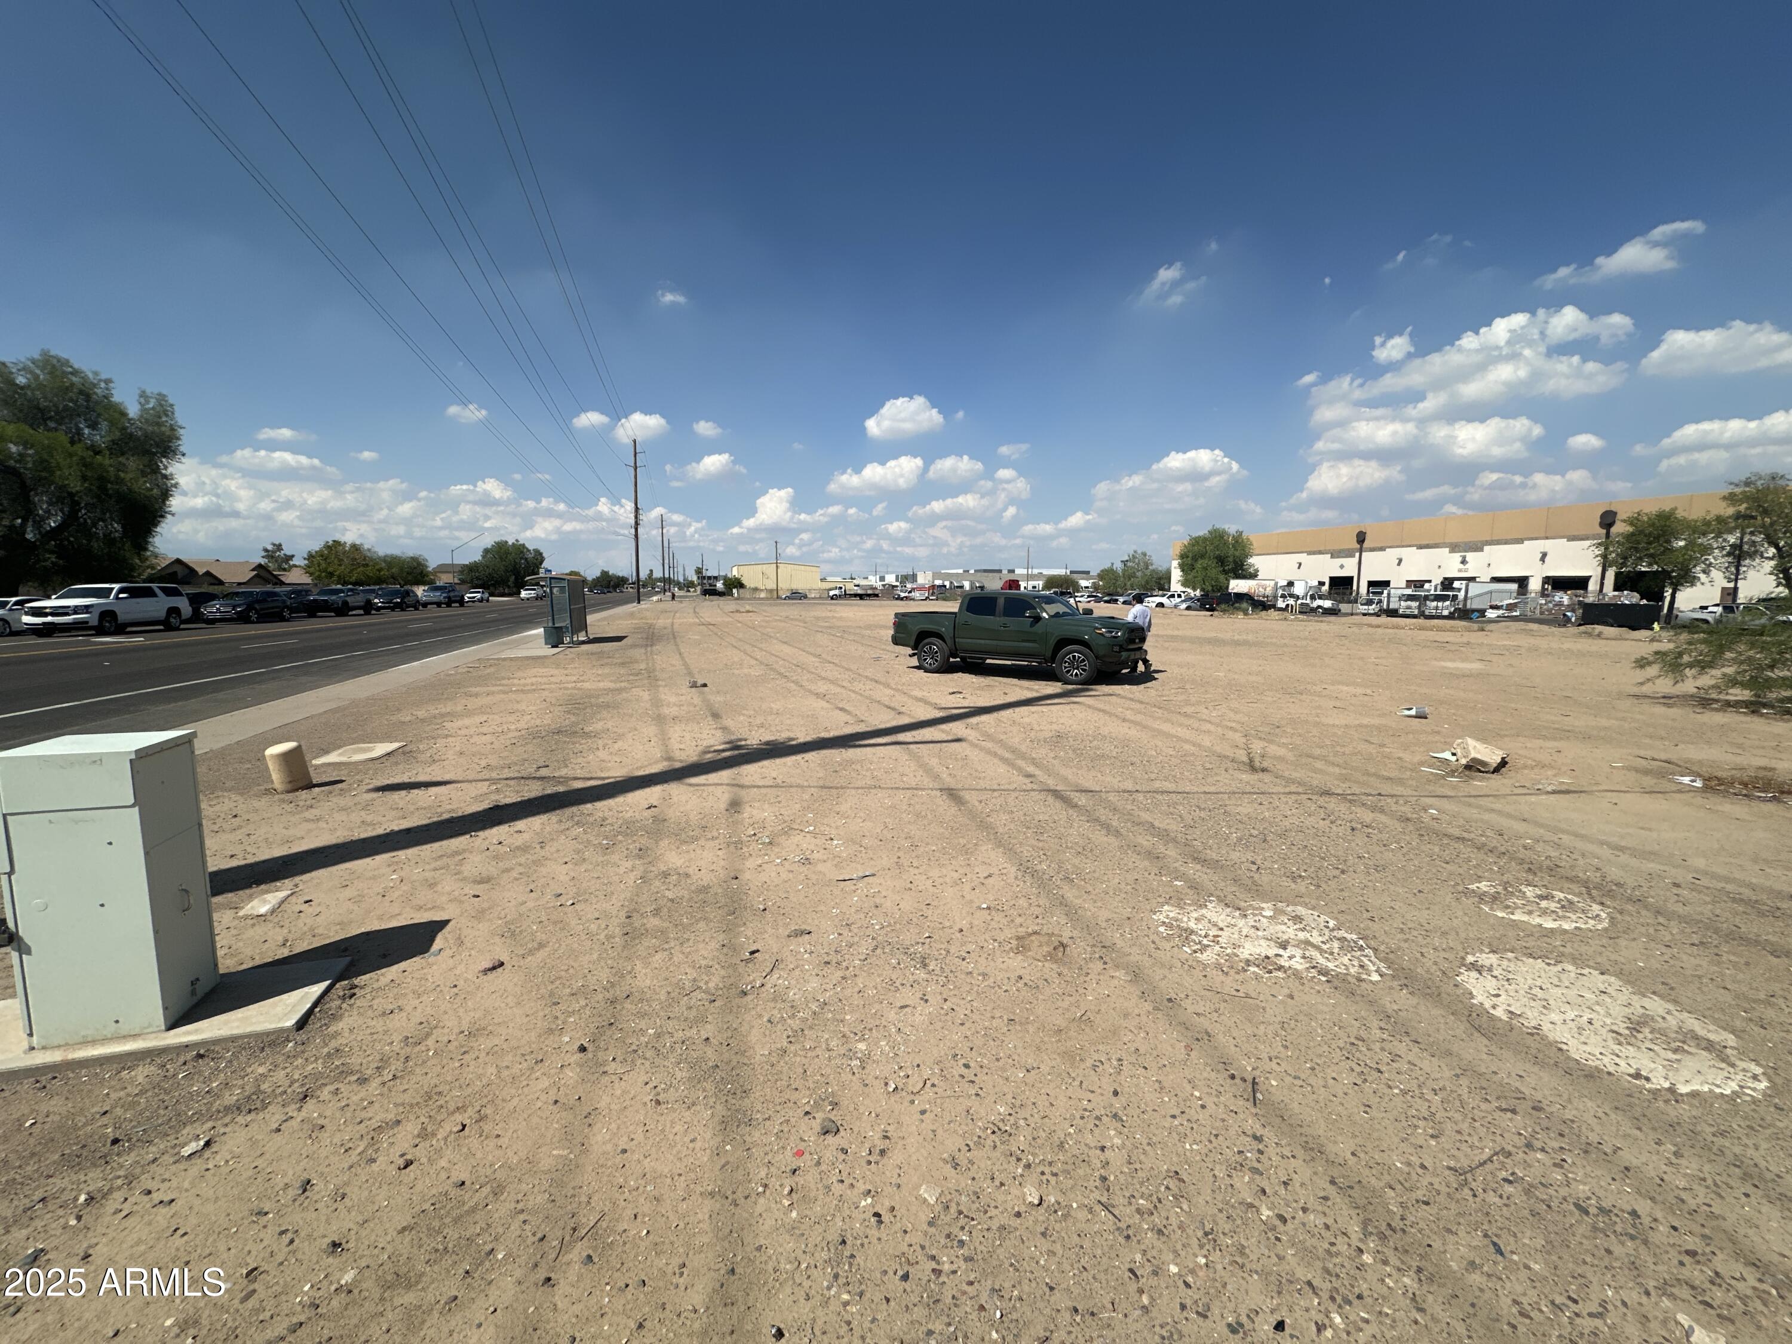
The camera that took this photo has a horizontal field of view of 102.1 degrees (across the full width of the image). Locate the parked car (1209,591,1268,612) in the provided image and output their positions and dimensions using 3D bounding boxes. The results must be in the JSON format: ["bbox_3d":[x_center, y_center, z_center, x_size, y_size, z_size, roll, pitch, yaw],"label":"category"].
[{"bbox_3d":[32.789,-6.653,70.000,5.600,1.880,2.000,-1,7,-14],"label":"parked car"}]

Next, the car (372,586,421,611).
[{"bbox_3d":[-38.379,-5.542,55.500,1.840,1.650,4.600,-2,7,-16],"label":"car"}]

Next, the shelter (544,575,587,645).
[{"bbox_3d":[-11.717,-2.185,25.078,1.350,2.208,3.300,-2,7,-16],"label":"shelter"}]

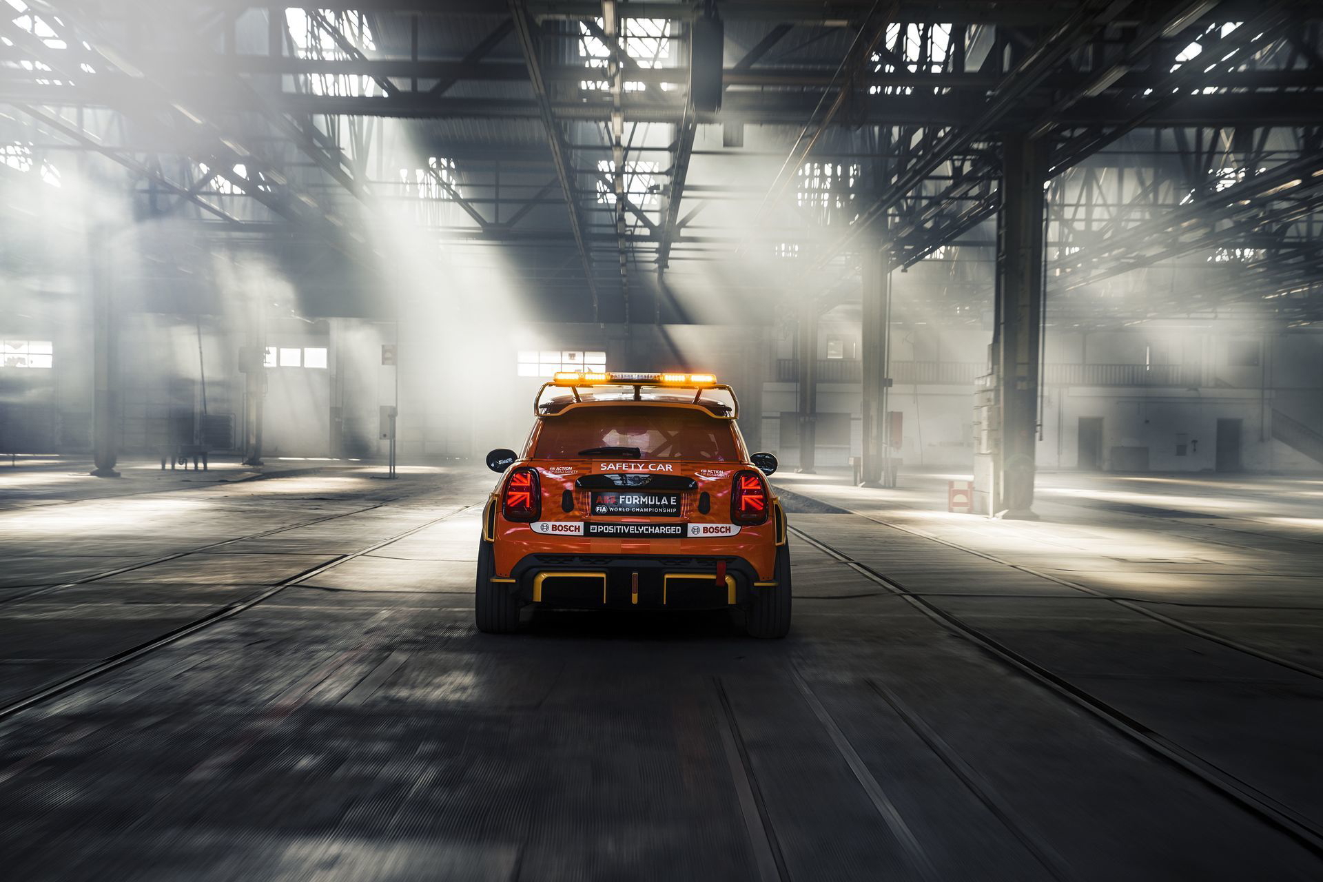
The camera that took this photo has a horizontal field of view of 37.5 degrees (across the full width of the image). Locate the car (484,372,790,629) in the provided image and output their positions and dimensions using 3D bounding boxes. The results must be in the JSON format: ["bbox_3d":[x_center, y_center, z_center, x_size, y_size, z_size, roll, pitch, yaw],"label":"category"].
[{"bbox_3d":[-0.180,0.358,12.480,1.850,1.490,3.900,1,0,-1],"label":"car"}]

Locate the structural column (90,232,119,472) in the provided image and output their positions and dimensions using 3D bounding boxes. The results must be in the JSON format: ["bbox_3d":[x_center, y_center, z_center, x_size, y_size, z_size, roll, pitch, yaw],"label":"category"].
[{"bbox_3d":[-13.390,-2.120,46.800,0.660,5.950,0.640,1,0,-1],"label":"structural column"}]

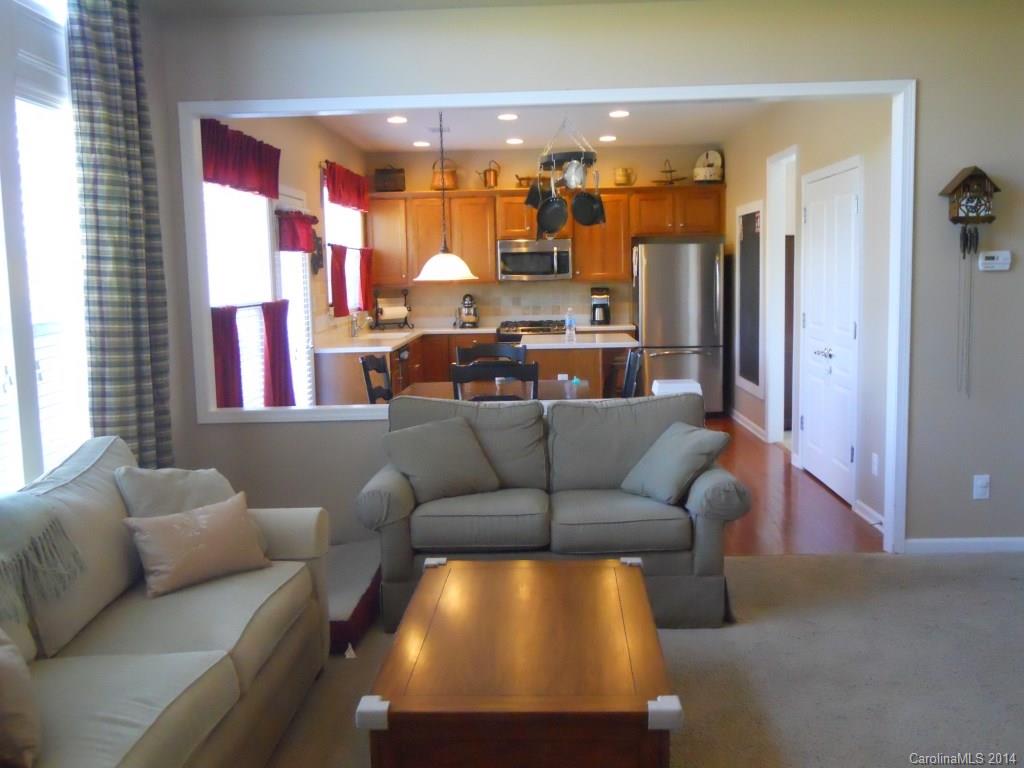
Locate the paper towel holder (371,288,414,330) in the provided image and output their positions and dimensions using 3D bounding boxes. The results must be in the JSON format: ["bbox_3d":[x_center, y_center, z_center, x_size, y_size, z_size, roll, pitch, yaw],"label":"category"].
[{"bbox_3d":[-1.220,-0.759,9.601,0.340,0.398,0.220,-5,8,-28],"label":"paper towel holder"}]

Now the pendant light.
[{"bbox_3d":[-0.426,-1.276,5.857,0.415,1.250,0.415,-1,7,2],"label":"pendant light"}]

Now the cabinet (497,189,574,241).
[{"bbox_3d":[0.243,-1.770,10.008,0.775,0.500,0.330,-1,7,2],"label":"cabinet"}]

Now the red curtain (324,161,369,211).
[{"bbox_3d":[-1.531,-1.858,8.999,0.100,0.350,1.420,-1,7,2],"label":"red curtain"}]

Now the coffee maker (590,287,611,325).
[{"bbox_3d":[0.921,-0.820,9.887,0.190,0.380,0.240,-1,7,2],"label":"coffee maker"}]

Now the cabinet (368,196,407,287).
[{"bbox_3d":[-1.246,-1.474,9.757,0.397,0.906,0.340,-1,7,2],"label":"cabinet"}]

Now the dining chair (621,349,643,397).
[{"bbox_3d":[0.480,0.316,5.565,0.500,1.000,0.450,-1,7,2],"label":"dining chair"}]

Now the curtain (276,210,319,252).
[{"bbox_3d":[-1.498,-1.053,6.662,0.100,0.253,0.980,-1,7,2],"label":"curtain"}]

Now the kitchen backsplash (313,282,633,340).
[{"bbox_3d":[-0.147,-0.720,8.938,2.820,0.470,2.800,-1,7,2],"label":"kitchen backsplash"}]

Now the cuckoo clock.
[{"bbox_3d":[2.230,-0.836,4.626,0.246,0.431,0.140,-1,7,2],"label":"cuckoo clock"}]

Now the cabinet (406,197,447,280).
[{"bbox_3d":[-0.882,-1.524,10.076,0.430,0.900,0.330,-1,7,2],"label":"cabinet"}]

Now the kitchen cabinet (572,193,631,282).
[{"bbox_3d":[0.900,-1.503,9.686,0.582,0.919,0.340,-1,7,2],"label":"kitchen cabinet"}]

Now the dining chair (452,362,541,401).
[{"bbox_3d":[-0.077,0.345,5.597,0.490,1.001,0.520,-1,7,2],"label":"dining chair"}]

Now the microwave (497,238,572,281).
[{"bbox_3d":[0.256,-1.310,10.033,0.757,0.420,0.400,-1,7,2],"label":"microwave"}]

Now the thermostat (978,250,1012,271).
[{"bbox_3d":[2.371,-0.604,4.648,0.153,0.097,0.030,-1,7,2],"label":"thermostat"}]

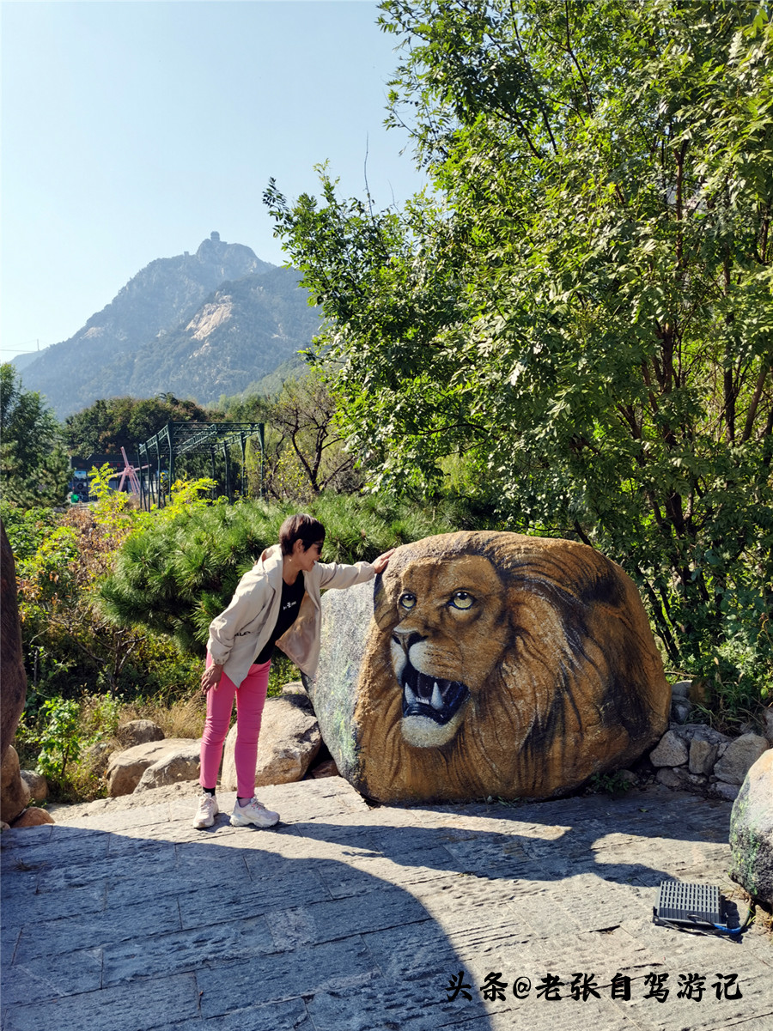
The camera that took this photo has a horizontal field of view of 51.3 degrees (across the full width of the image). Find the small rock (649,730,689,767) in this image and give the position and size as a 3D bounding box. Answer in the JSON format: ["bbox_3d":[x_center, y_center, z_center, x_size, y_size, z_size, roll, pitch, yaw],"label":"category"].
[{"bbox_3d":[1.548,1.278,4.400,0.220,0.200,0.200,1,3,20],"label":"small rock"}]

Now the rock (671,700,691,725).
[{"bbox_3d":[1.732,1.167,4.750,0.140,0.140,0.140,1,3,20],"label":"rock"}]

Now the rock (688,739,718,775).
[{"bbox_3d":[1.726,1.321,4.387,0.170,0.200,0.180,-1,1,11],"label":"rock"}]

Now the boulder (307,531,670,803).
[{"bbox_3d":[0.594,0.802,4.694,1.900,1.360,1.250,-1,1,7],"label":"boulder"}]

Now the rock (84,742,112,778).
[{"bbox_3d":[-1.786,1.513,4.971,0.190,0.210,0.180,-1,1,-11],"label":"rock"}]

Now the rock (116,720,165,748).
[{"bbox_3d":[-1.662,1.485,5.432,0.340,0.200,0.280,-1,1,-11],"label":"rock"}]

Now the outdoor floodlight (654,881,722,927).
[{"bbox_3d":[1.093,1.411,2.911,0.230,0.100,0.220,-1,1,11],"label":"outdoor floodlight"}]

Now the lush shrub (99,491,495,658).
[{"bbox_3d":[-0.671,0.467,6.252,2.800,1.280,1.900,-1,1,-6],"label":"lush shrub"}]

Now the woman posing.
[{"bbox_3d":[-0.447,0.746,3.820,0.800,1.460,0.550,-2,3,-40],"label":"woman posing"}]

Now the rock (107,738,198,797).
[{"bbox_3d":[-1.272,1.372,4.370,0.490,0.270,0.420,-1,3,-20],"label":"rock"}]

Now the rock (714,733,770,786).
[{"bbox_3d":[1.899,1.304,4.300,0.310,0.260,0.260,1,3,20],"label":"rock"}]

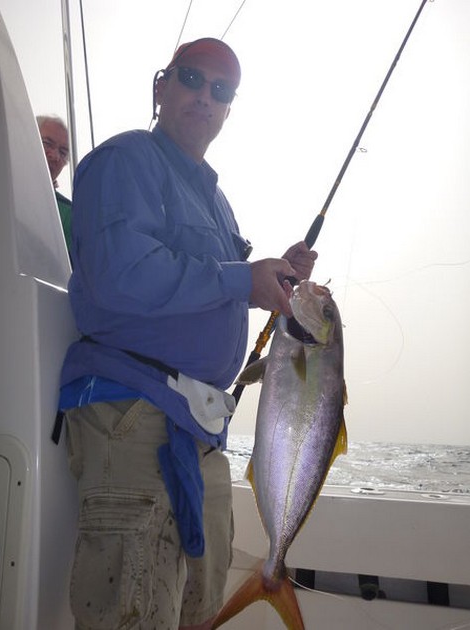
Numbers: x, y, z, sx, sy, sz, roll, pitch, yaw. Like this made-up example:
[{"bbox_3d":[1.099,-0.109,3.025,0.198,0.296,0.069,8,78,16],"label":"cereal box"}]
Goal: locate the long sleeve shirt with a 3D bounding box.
[{"bbox_3d":[-0.165,-0.079,1.160,0.430,0.730,0.520,-6,-15,29],"label":"long sleeve shirt"}]

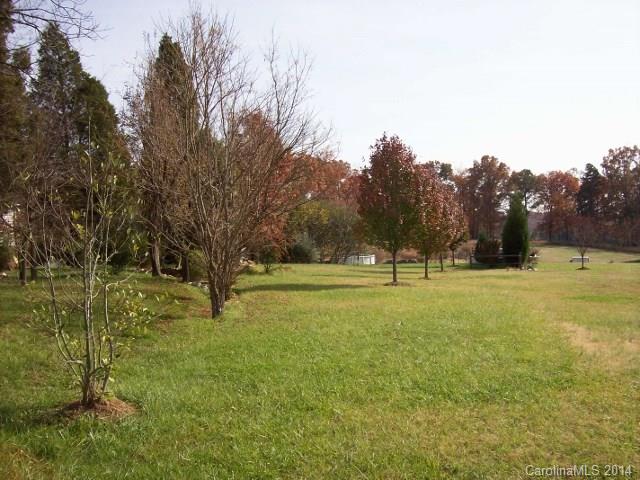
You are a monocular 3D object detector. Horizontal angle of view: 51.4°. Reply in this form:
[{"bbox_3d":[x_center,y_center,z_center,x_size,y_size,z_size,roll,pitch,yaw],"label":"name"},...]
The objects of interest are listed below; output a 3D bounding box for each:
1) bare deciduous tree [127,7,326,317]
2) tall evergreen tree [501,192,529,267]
[{"bbox_3d":[-2.037,-1.699,14.500,4.184,6.732,3.968,0,0,0],"label":"bare deciduous tree"},{"bbox_3d":[12.891,-0.694,44.000,1.785,5.024,1.785,0,0,0],"label":"tall evergreen tree"}]

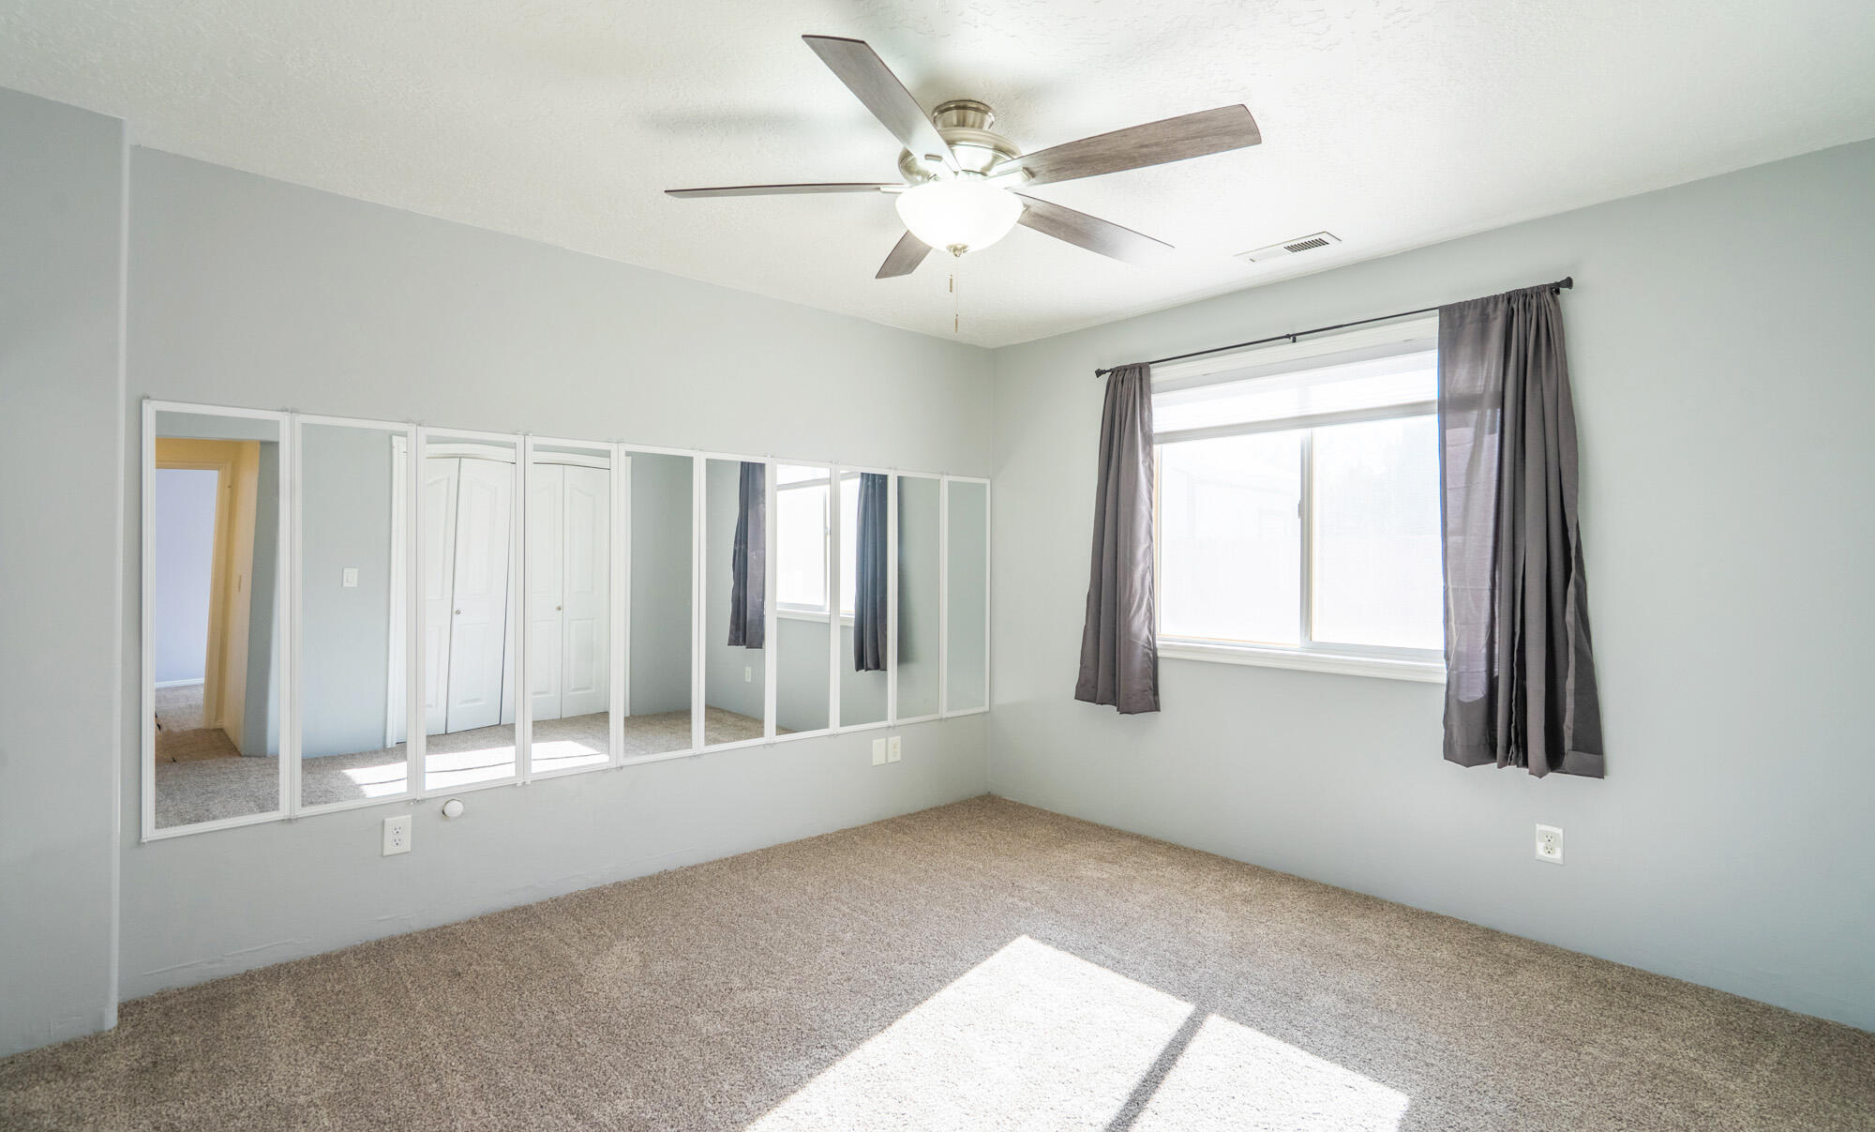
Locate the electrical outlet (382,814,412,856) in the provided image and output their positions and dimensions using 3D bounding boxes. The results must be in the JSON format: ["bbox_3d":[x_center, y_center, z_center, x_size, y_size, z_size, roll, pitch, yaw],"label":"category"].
[{"bbox_3d":[-1.798,0.901,2.780,0.074,0.121,0.010,0,0,-39],"label":"electrical outlet"}]

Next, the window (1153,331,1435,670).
[{"bbox_3d":[1.454,-0.223,3.391,1.420,1.270,0.120,0,0,45],"label":"window"}]

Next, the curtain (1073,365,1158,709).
[{"bbox_3d":[0.834,-0.118,3.861,0.460,1.600,0.110,0,0,45],"label":"curtain"}]

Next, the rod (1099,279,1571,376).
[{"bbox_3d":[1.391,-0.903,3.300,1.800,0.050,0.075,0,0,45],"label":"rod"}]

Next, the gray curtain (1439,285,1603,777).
[{"bbox_3d":[1.928,-0.108,2.770,0.470,1.600,0.110,0,0,45],"label":"gray curtain"}]

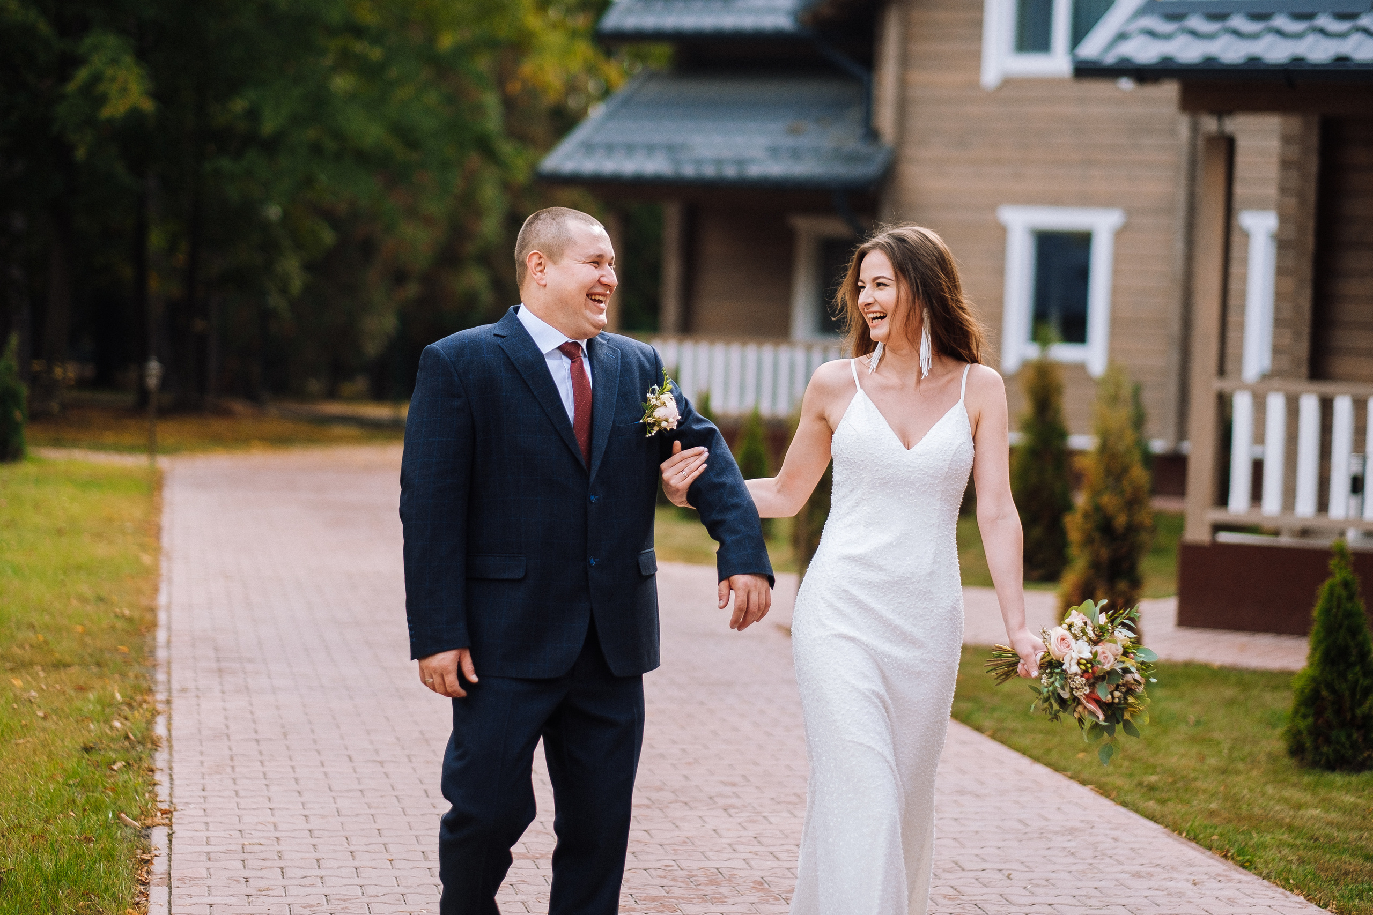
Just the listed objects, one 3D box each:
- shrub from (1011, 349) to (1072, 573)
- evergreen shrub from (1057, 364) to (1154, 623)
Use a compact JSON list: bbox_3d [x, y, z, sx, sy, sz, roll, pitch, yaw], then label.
[{"bbox_3d":[2.198,0.036,19.800,0.400,1.440,0.400,2,2,0],"label":"shrub"},{"bbox_3d":[1.974,0.260,15.100,0.430,1.400,0.430,2,2,0],"label":"evergreen shrub"}]

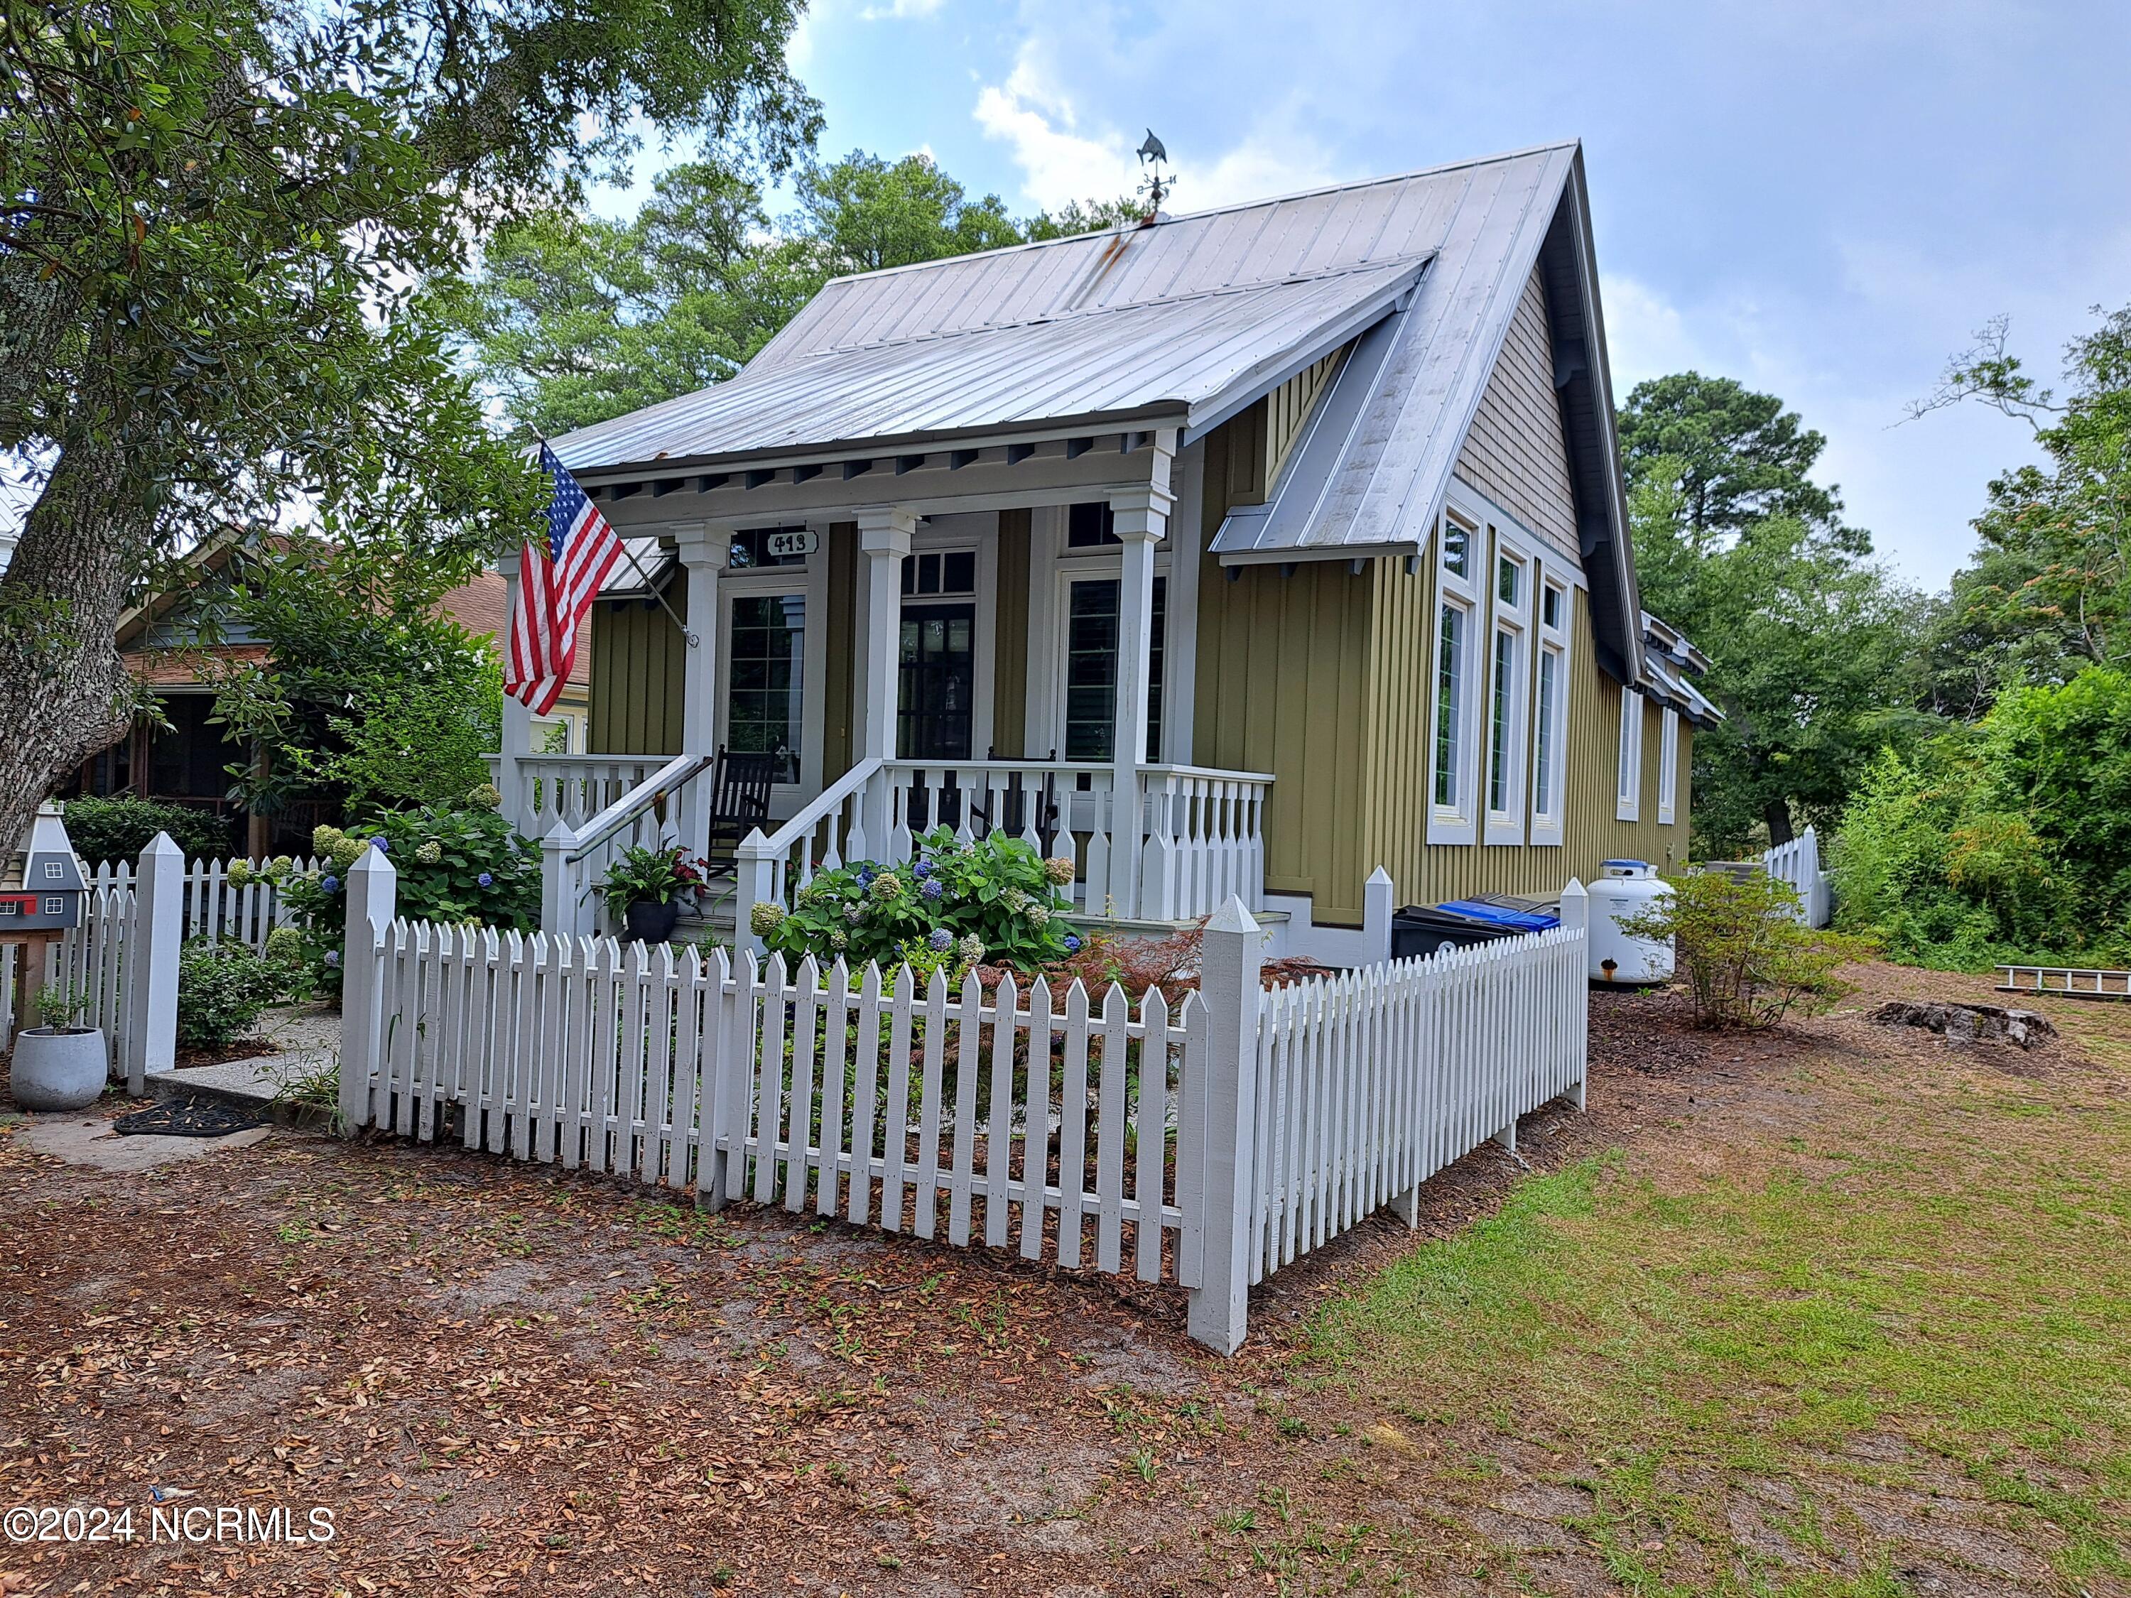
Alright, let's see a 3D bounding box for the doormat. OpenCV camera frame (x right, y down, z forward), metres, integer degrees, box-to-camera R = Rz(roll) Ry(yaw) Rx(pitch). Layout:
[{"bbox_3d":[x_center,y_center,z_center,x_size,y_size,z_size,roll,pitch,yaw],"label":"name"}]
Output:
[{"bbox_3d":[-4.146,1.512,6.945,0.800,0.020,0.500,1,-1,30],"label":"doormat"}]

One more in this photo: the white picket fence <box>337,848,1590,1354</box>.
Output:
[{"bbox_3d":[-0.022,1.064,7.971,4.450,1.450,5.450,1,-1,30],"label":"white picket fence"}]

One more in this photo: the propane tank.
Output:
[{"bbox_3d":[4.980,1.084,13.000,0.790,1.120,0.790,1,-1,30],"label":"propane tank"}]

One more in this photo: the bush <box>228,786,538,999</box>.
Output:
[{"bbox_3d":[-4.511,0.635,9.800,1.800,1.500,1.500,1,-1,30],"label":"bush"}]

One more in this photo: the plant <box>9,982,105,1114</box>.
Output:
[{"bbox_3d":[-4.959,1.222,7.280,0.480,0.620,0.480,1,-1,30],"label":"plant"}]

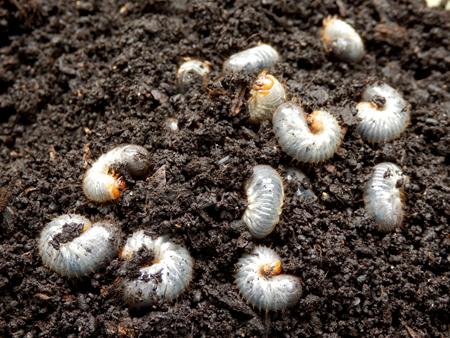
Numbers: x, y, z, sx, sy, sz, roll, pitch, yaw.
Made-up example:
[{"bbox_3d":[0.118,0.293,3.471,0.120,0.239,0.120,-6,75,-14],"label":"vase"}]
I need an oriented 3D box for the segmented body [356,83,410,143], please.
[{"bbox_3d":[0.058,-0.021,0.314,0.020,0.011,0.026,23,52,20],"label":"segmented body"}]

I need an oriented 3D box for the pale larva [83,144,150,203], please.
[{"bbox_3d":[-0.037,0.002,0.294,0.023,0.011,0.023,7,48,7],"label":"pale larva"}]

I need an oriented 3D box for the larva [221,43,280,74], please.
[{"bbox_3d":[0.010,-0.043,0.334,0.024,0.011,0.011,-19,51,-16],"label":"larva"}]

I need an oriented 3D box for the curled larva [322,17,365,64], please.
[{"bbox_3d":[0.047,-0.051,0.340,0.014,0.013,0.020,-19,51,-16],"label":"curled larva"}]

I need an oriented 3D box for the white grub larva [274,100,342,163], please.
[{"bbox_3d":[0.030,-0.013,0.307,0.025,0.011,0.025,0,48,0],"label":"white grub larva"}]

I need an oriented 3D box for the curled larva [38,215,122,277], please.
[{"bbox_3d":[-0.046,0.024,0.274,0.026,0.011,0.023,0,48,0],"label":"curled larva"}]

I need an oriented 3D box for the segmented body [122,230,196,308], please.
[{"bbox_3d":[-0.021,0.031,0.267,0.023,0.011,0.029,0,48,0],"label":"segmented body"}]

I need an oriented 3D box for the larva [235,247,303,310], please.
[{"bbox_3d":[0.013,0.034,0.265,0.020,0.011,0.023,0,48,0],"label":"larva"}]

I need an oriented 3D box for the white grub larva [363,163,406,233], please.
[{"bbox_3d":[0.053,0.009,0.286,0.014,0.013,0.027,0,48,0],"label":"white grub larva"}]

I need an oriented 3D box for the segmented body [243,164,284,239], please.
[{"bbox_3d":[0.013,0.011,0.285,0.014,0.013,0.029,0,48,0],"label":"segmented body"}]

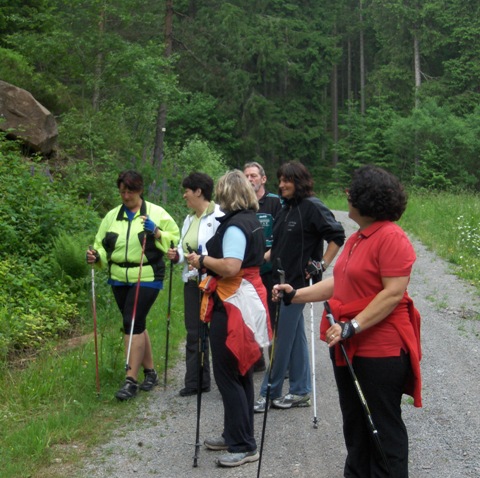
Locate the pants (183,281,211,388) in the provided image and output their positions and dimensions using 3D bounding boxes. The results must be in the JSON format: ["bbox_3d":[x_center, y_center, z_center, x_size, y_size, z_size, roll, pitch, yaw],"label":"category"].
[{"bbox_3d":[-0.300,0.636,6.140,0.270,0.920,0.330,-3,6,-31],"label":"pants"}]

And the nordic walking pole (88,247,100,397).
[{"bbox_3d":[-1.069,0.608,5.990,0.050,1.092,0.060,-3,-1,24],"label":"nordic walking pole"}]

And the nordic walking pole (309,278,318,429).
[{"bbox_3d":[0.480,0.697,5.310,0.050,1.062,0.060,-4,-8,24],"label":"nordic walking pole"}]

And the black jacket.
[{"bbox_3d":[0.434,0.020,5.386,0.520,0.620,0.360,5,7,45],"label":"black jacket"}]

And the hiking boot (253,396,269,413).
[{"bbox_3d":[0.178,1.068,5.429,0.100,0.120,0.270,4,6,38],"label":"hiking boot"}]

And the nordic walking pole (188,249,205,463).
[{"bbox_3d":[-0.230,0.628,4.309,0.050,1.203,0.050,0,5,-10],"label":"nordic walking pole"}]

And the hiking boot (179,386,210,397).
[{"bbox_3d":[-0.313,1.043,5.772,0.260,0.110,0.100,-4,6,-36],"label":"hiking boot"}]

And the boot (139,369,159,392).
[{"bbox_3d":[-0.690,1.080,6.230,0.100,0.120,0.265,2,5,21],"label":"boot"}]

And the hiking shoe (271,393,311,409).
[{"bbox_3d":[0.344,1.069,5.467,0.270,0.110,0.100,-1,5,-13],"label":"hiking shoe"}]

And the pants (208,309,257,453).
[{"bbox_3d":[-0.022,0.732,4.760,0.310,0.940,0.380,-2,5,-20],"label":"pants"}]

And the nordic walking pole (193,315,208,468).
[{"bbox_3d":[-0.203,0.658,4.312,0.050,1.145,0.050,3,4,-10],"label":"nordic walking pole"}]

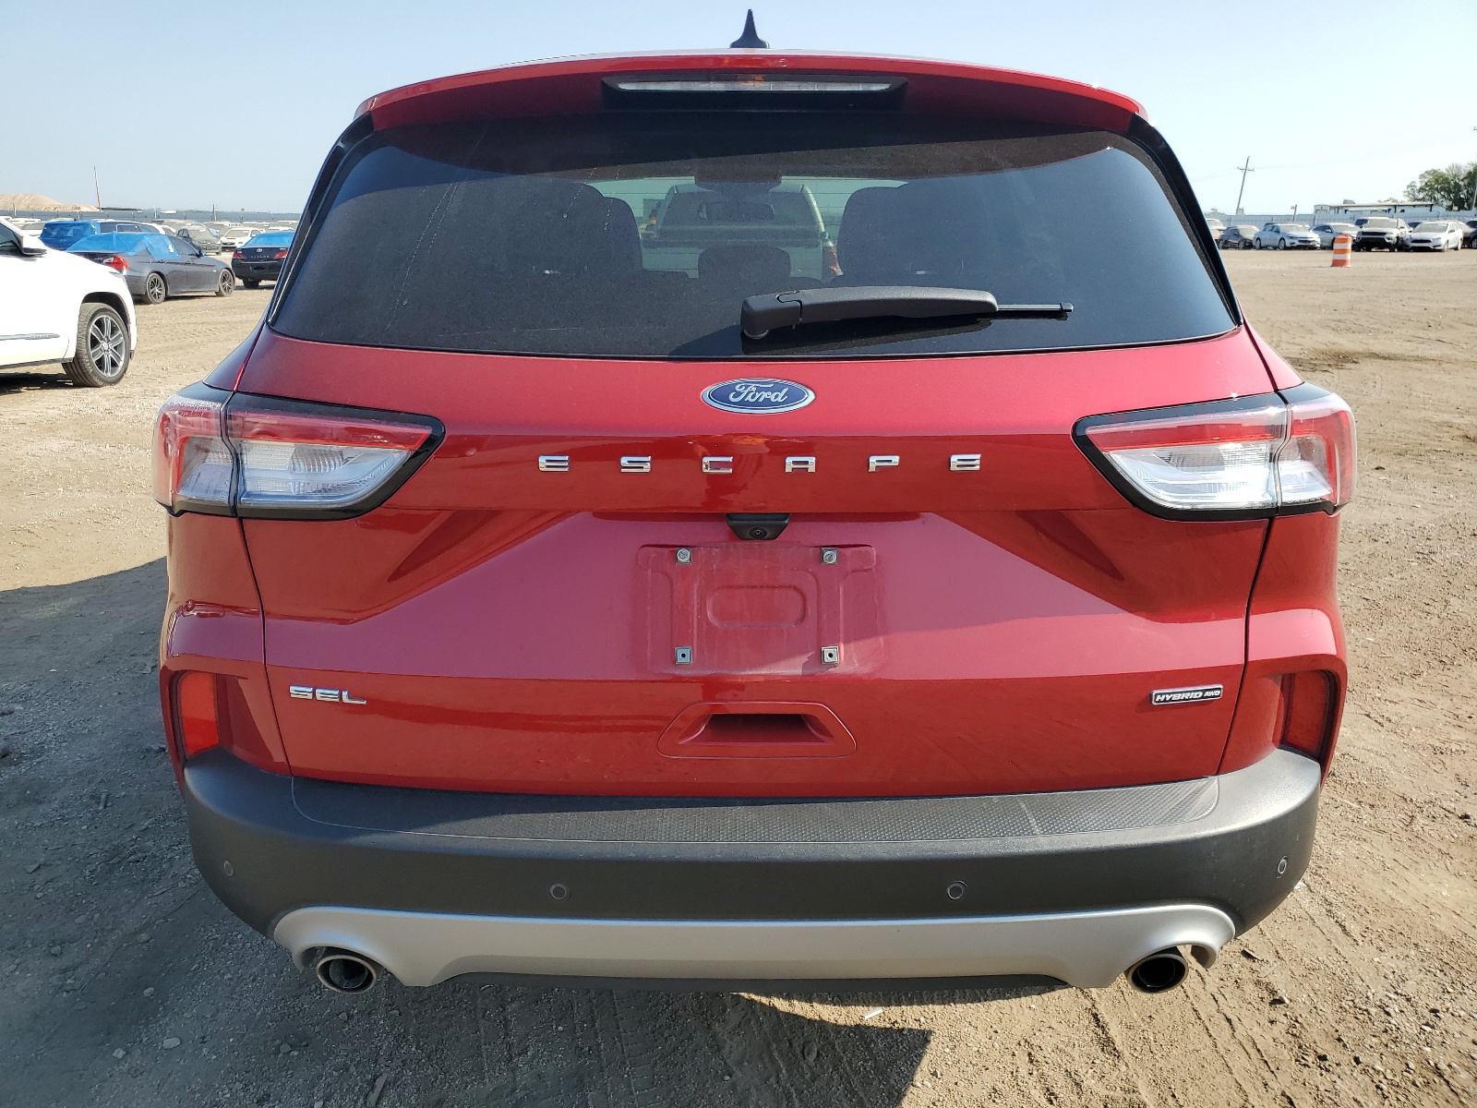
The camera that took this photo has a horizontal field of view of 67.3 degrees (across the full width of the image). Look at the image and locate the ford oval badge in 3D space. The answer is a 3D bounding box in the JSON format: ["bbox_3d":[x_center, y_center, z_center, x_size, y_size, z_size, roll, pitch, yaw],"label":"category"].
[{"bbox_3d":[0.024,-0.189,1.330,0.137,0.055,0.012,0,-16,0],"label":"ford oval badge"}]

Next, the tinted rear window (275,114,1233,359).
[{"bbox_3d":[0.022,-0.397,1.463,1.260,0.385,0.130,0,-17,0],"label":"tinted rear window"}]

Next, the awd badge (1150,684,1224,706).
[{"bbox_3d":[0.569,0.179,1.405,0.098,0.020,0.006,-3,14,-11],"label":"awd badge"}]

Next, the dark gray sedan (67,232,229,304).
[{"bbox_3d":[-13.250,-6.470,25.050,1.820,1.420,4.520,2,17,7],"label":"dark gray sedan"}]

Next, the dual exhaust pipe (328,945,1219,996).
[{"bbox_3d":[0.020,0.534,1.535,1.170,0.082,0.150,0,16,0],"label":"dual exhaust pipe"}]

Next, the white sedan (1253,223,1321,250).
[{"bbox_3d":[30.750,-17.720,62.150,1.850,1.460,4.900,0,17,0],"label":"white sedan"}]

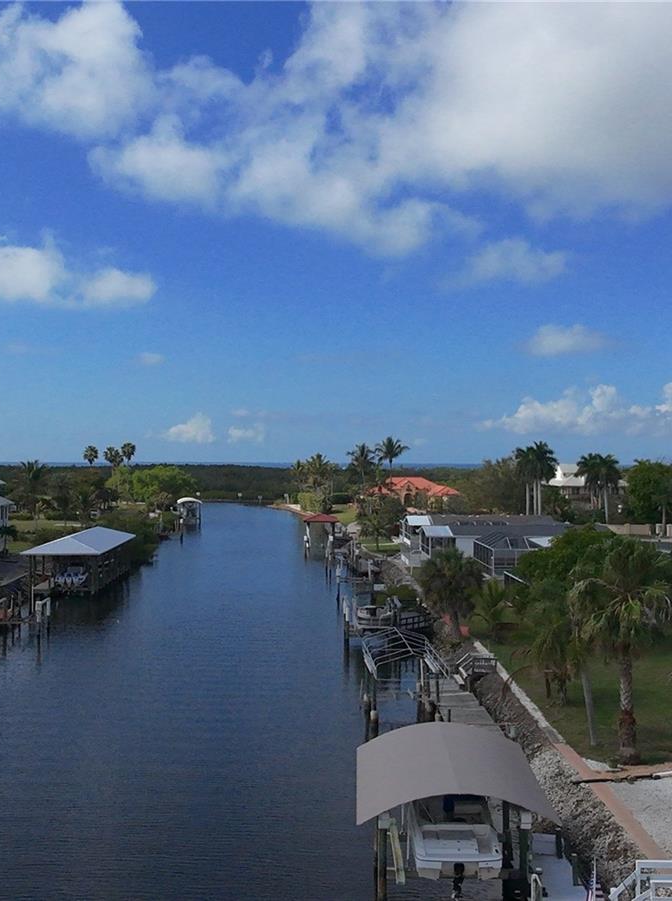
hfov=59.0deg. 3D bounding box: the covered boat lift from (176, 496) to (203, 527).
[{"bbox_3d":[-28.849,11.960,116.726,3.900,5.600,8.000,0,-1,-2],"label":"covered boat lift"}]

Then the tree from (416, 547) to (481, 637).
[{"bbox_3d":[7.575,9.281,39.335,4.430,5.810,4.430,0,-1,0],"label":"tree"}]

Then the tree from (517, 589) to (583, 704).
[{"bbox_3d":[9.488,8.759,26.343,2.900,4.970,2.900,0,-1,-2],"label":"tree"}]

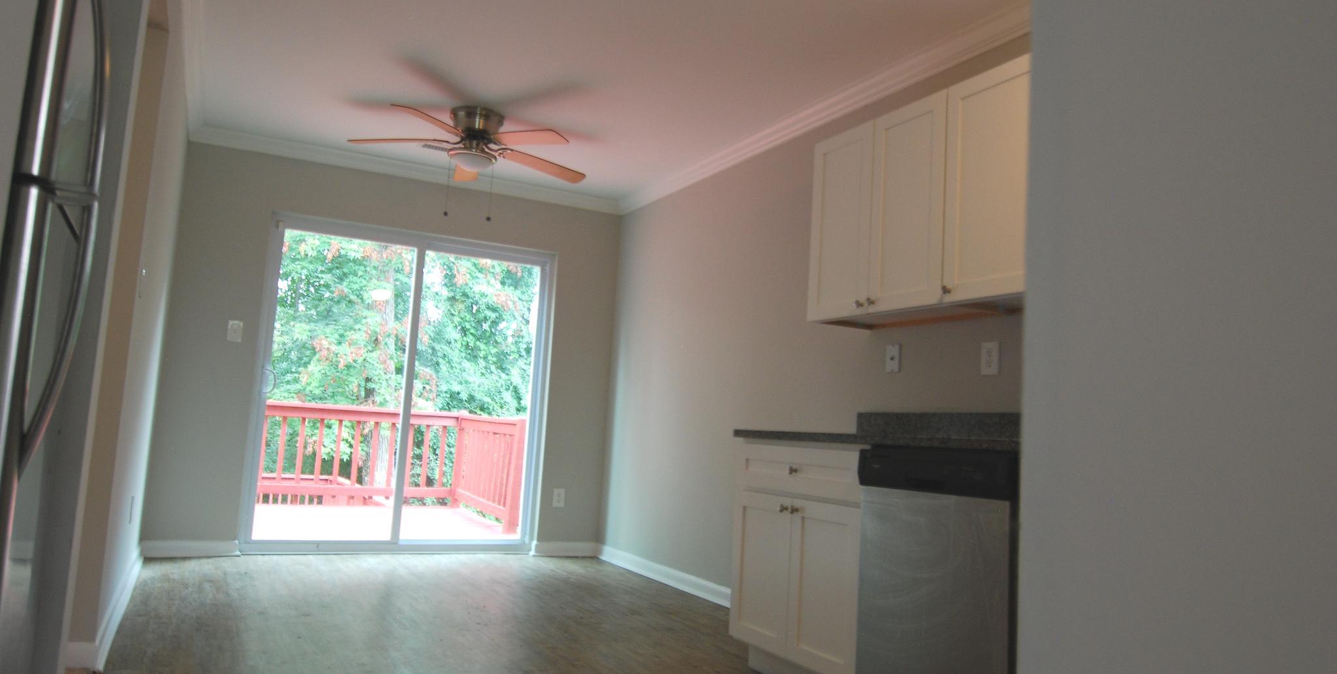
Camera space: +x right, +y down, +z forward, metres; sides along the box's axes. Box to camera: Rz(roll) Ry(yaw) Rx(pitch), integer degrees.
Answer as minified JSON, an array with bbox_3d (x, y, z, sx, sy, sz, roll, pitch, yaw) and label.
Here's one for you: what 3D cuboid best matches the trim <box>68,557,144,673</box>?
[{"bbox_3d":[-2.439,1.114,3.925,0.110,0.092,2.390,6,-7,-28],"label":"trim"}]

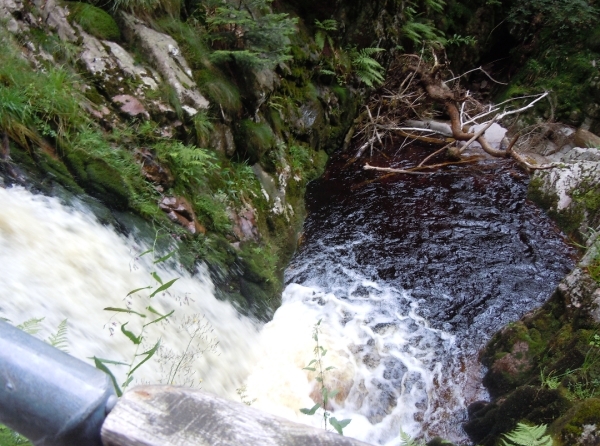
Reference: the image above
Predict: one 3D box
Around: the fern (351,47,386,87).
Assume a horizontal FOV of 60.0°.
[{"bbox_3d":[1.163,-2.658,8.830,0.560,0.540,0.550,11,34,17],"label":"fern"}]

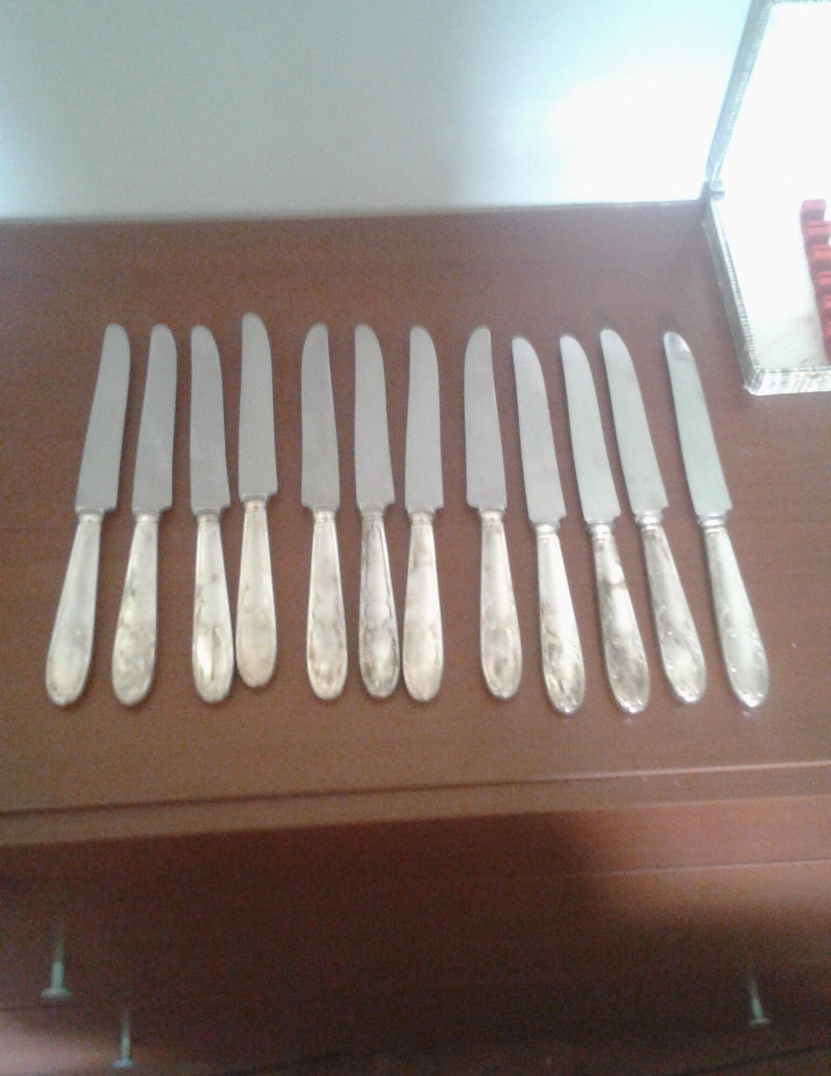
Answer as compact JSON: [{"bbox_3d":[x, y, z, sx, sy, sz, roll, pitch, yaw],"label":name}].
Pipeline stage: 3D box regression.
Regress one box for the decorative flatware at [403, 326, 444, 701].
[{"bbox_3d":[0.005,-0.024,0.628,0.021,0.013,0.243,1,58,-1],"label":"decorative flatware"}]

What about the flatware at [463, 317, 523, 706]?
[{"bbox_3d":[0.039,-0.024,0.630,0.021,0.013,0.243,-1,58,-3],"label":"flatware"}]

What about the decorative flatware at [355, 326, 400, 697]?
[{"bbox_3d":[-0.022,-0.025,0.628,0.021,0.013,0.243,-1,58,-3],"label":"decorative flatware"}]

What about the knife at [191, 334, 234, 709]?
[{"bbox_3d":[-0.111,-0.023,0.623,0.021,0.013,0.243,-4,59,-5],"label":"knife"}]

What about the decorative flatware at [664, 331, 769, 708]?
[{"bbox_3d":[0.162,-0.020,0.632,0.021,0.013,0.243,-1,58,-3],"label":"decorative flatware"}]

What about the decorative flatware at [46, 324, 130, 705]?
[{"bbox_3d":[-0.171,-0.023,0.621,0.021,0.013,0.243,1,58,-2],"label":"decorative flatware"}]

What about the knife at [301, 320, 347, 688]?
[{"bbox_3d":[-0.051,-0.025,0.627,0.021,0.013,0.243,-3,59,-4],"label":"knife"}]

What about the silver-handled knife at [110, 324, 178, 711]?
[{"bbox_3d":[-0.142,-0.023,0.622,0.021,0.013,0.243,0,58,-2],"label":"silver-handled knife"}]

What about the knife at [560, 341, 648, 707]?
[{"bbox_3d":[0.101,-0.018,0.628,0.021,0.013,0.243,-2,58,-3],"label":"knife"}]

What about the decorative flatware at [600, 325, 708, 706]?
[{"bbox_3d":[0.127,-0.022,0.632,0.021,0.013,0.243,-3,59,-4],"label":"decorative flatware"}]

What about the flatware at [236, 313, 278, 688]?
[{"bbox_3d":[-0.086,-0.031,0.629,0.021,0.013,0.243,-2,59,-4],"label":"flatware"}]

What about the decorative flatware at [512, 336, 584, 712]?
[{"bbox_3d":[0.071,-0.017,0.627,0.021,0.013,0.243,-1,58,-3],"label":"decorative flatware"}]

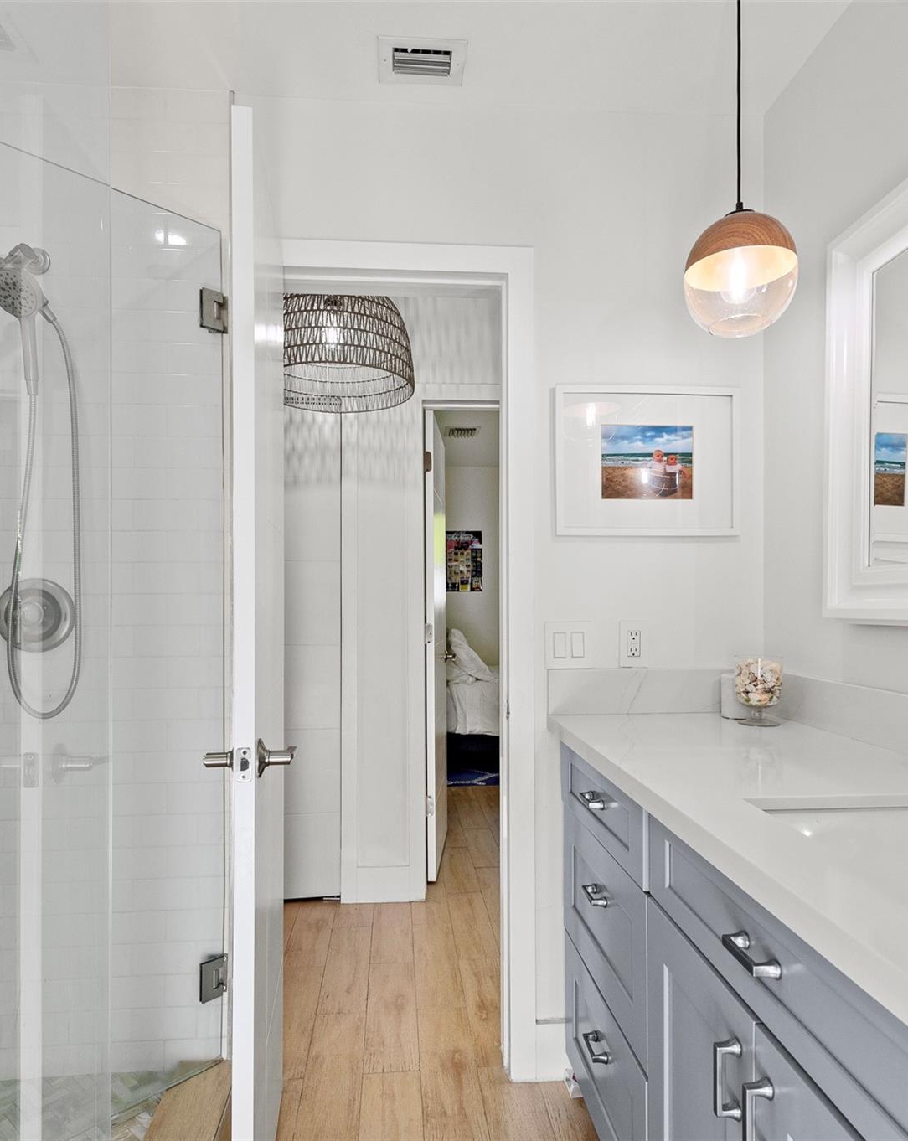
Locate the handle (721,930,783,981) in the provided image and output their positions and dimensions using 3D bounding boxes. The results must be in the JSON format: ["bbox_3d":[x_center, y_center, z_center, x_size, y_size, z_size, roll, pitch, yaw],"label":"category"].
[{"bbox_3d":[0.339,0.439,0.875,0.033,0.020,0.083,0,-2,-5],"label":"handle"}]

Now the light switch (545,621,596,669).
[{"bbox_3d":[0.295,0.191,1.928,0.124,0.122,0.010,0,-2,-5],"label":"light switch"}]

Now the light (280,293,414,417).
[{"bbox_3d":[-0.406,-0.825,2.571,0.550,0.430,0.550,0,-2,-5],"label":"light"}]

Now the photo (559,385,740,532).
[{"bbox_3d":[0.497,-0.278,1.956,0.480,0.381,0.025,0,-2,-5],"label":"photo"}]

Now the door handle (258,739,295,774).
[{"bbox_3d":[-0.313,0.325,1.344,0.058,0.066,0.125,0,-2,-8],"label":"door handle"}]

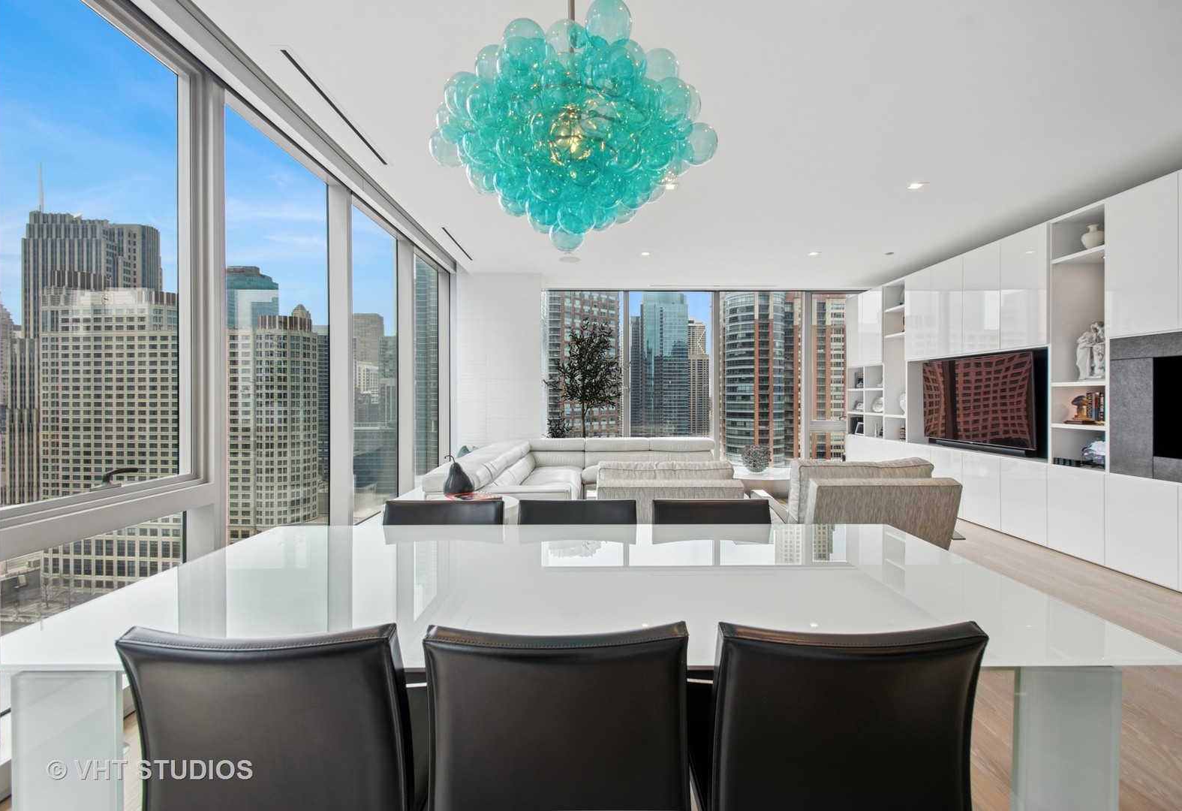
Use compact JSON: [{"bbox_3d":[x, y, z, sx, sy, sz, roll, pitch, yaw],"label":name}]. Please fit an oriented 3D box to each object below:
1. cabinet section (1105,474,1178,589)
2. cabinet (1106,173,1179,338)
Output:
[{"bbox_3d":[3.867,0.807,3.367,0.460,0.666,0.457,0,0,1],"label":"cabinet section"},{"bbox_3d":[3.946,-0.987,3.445,0.450,1.015,0.460,0,1,0],"label":"cabinet"}]

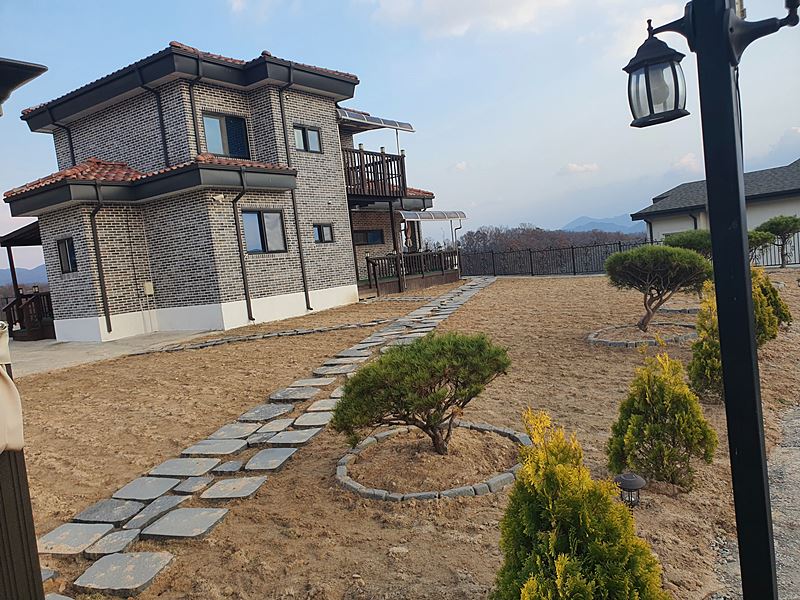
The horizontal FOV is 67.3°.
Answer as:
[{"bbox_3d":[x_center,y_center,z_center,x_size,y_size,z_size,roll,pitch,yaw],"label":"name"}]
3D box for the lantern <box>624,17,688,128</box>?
[{"bbox_3d":[0.648,-0.574,1.511,0.154,0.247,0.154,-5,5,25],"label":"lantern"}]

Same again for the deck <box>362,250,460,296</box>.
[{"bbox_3d":[-0.319,-1.090,24.932,2.600,1.500,7.500,-4,5,34],"label":"deck"}]

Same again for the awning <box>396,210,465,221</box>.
[{"bbox_3d":[1.088,-3.625,26.345,1.650,0.460,5.400,-4,5,34],"label":"awning"}]

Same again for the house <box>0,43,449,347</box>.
[{"bbox_3d":[-4.910,-3.708,23.398,9.350,7.950,18.000,-4,5,34],"label":"house"}]

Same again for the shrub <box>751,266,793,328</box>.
[{"bbox_3d":[4.827,-0.051,7.914,0.634,0.757,0.634,-4,5,31],"label":"shrub"}]

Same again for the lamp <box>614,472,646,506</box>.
[{"bbox_3d":[1.222,1.009,3.191,0.176,0.159,0.176,-5,4,19],"label":"lamp"}]

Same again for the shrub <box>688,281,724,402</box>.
[{"bbox_3d":[2.575,0.323,4.864,0.538,0.969,0.538,-4,5,28],"label":"shrub"}]

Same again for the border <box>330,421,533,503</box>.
[{"bbox_3d":[0.244,1.080,4.216,1.373,0.100,1.373,-6,4,2],"label":"border"}]

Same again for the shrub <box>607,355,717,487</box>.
[{"bbox_3d":[1.497,0.665,3.417,0.608,0.745,0.608,-5,5,23],"label":"shrub"}]

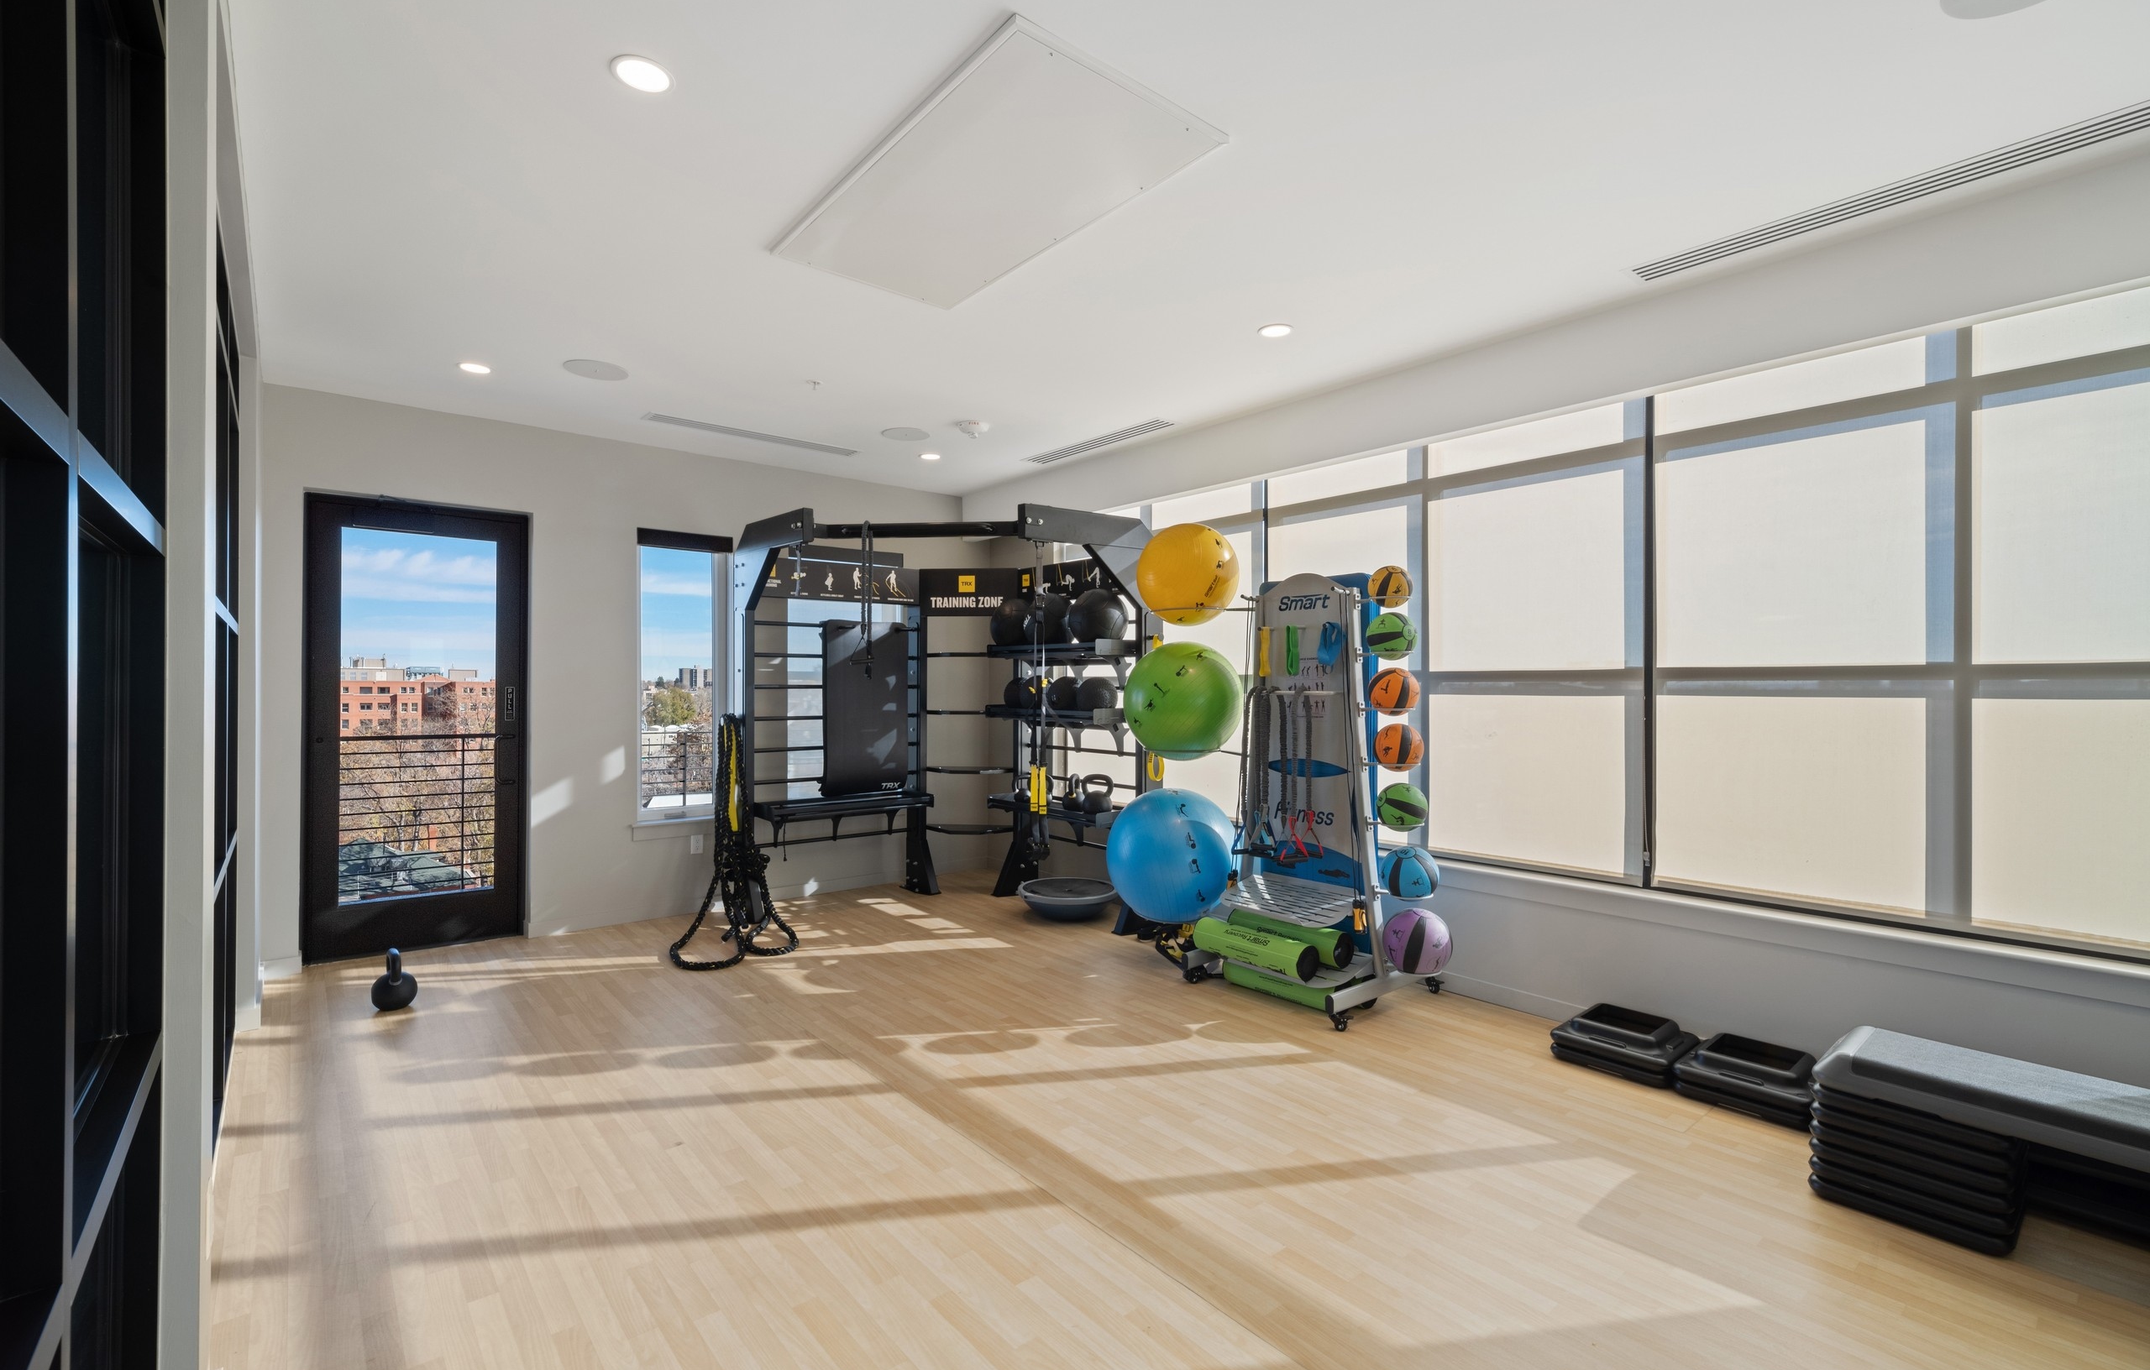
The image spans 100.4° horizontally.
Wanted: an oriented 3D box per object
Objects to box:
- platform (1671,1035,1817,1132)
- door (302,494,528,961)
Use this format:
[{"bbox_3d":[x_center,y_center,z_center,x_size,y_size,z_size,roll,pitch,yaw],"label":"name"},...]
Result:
[{"bbox_3d":[2.397,1.383,3.140,0.405,0.140,0.410,0,0,-40],"label":"platform"},{"bbox_3d":[-3.533,0.229,4.857,0.985,2.420,0.110,0,0,-40],"label":"door"}]

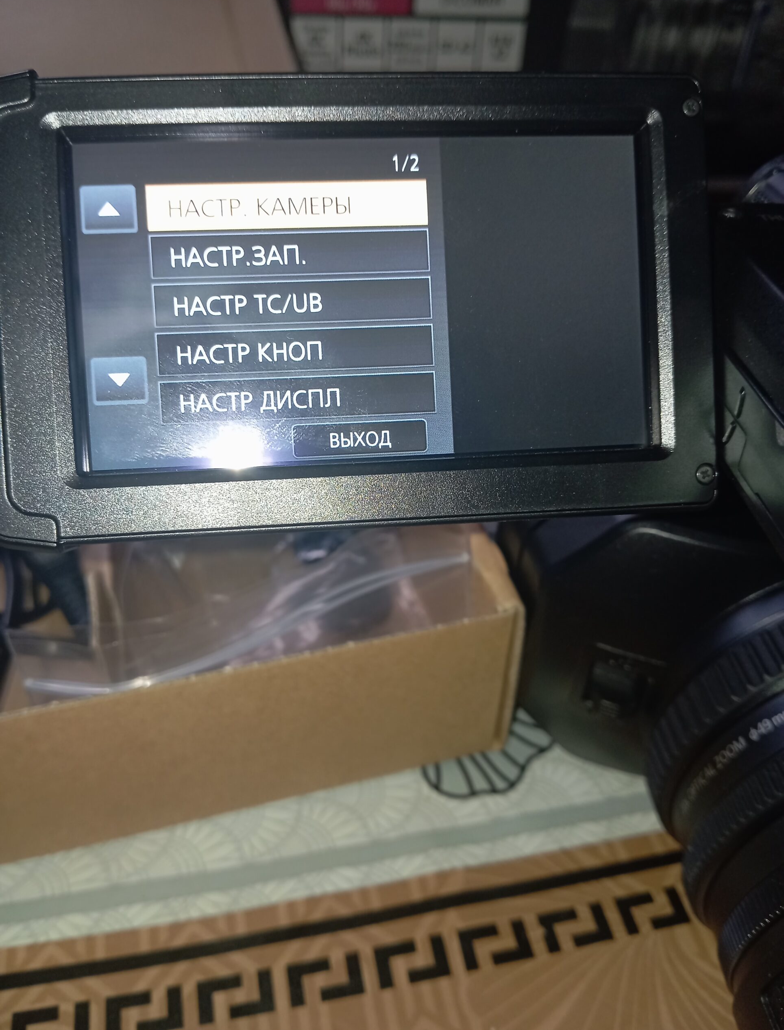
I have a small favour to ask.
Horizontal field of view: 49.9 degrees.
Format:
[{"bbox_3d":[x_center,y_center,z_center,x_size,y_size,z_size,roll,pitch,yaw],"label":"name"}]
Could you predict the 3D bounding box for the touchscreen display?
[{"bbox_3d":[-0.003,-0.030,0.117,0.077,0.043,0.005,-3,2,-5],"label":"touchscreen display"}]

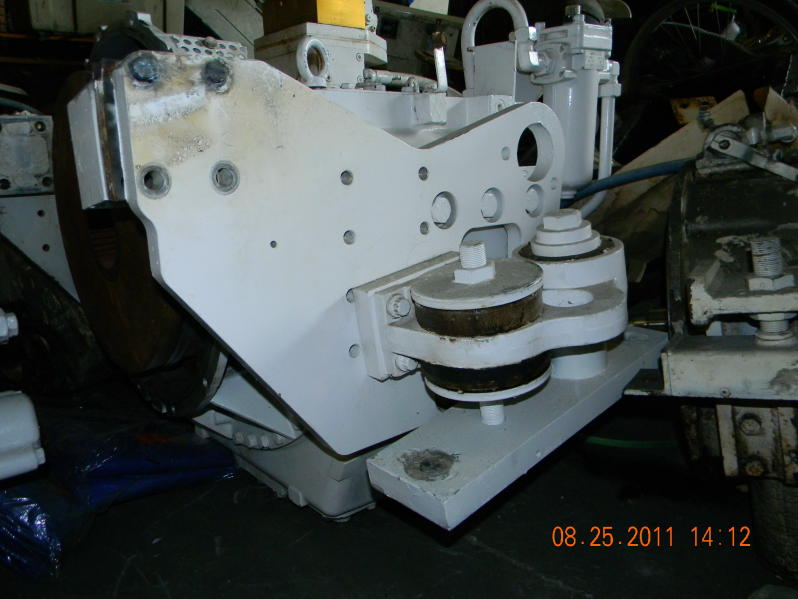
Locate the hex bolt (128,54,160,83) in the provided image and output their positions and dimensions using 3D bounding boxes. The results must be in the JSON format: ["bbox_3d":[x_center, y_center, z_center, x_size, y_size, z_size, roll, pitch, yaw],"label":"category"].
[{"bbox_3d":[-0.267,-0.242,0.680,0.029,0.029,0.016,-13,17,-42],"label":"hex bolt"}]

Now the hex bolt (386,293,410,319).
[{"bbox_3d":[-0.001,0.010,0.892,0.030,0.030,0.016,-24,24,-39],"label":"hex bolt"}]

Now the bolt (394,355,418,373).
[{"bbox_3d":[0.011,0.087,0.918,0.030,0.030,0.016,-24,24,-39],"label":"bolt"}]

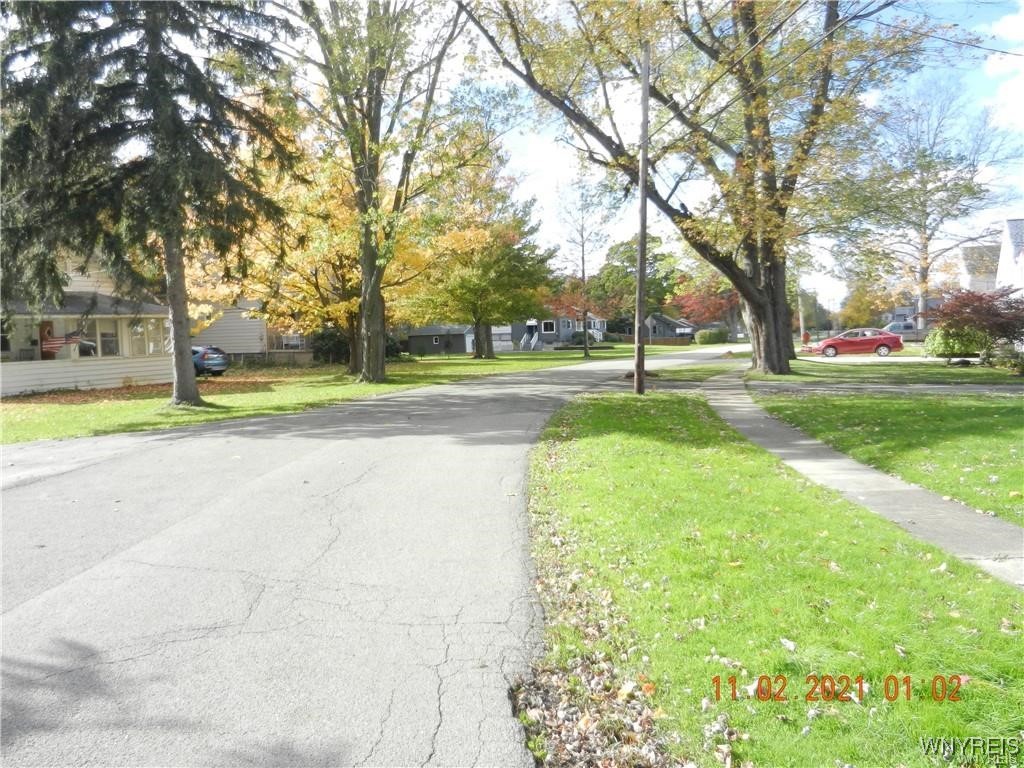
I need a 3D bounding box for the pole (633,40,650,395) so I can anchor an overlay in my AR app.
[{"bbox_3d":[3.320,-4.100,18.700,0.260,8.800,0.260,0,5,0],"label":"pole"}]

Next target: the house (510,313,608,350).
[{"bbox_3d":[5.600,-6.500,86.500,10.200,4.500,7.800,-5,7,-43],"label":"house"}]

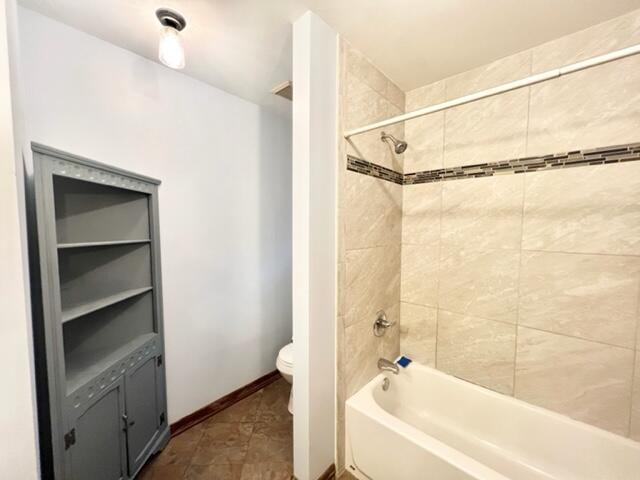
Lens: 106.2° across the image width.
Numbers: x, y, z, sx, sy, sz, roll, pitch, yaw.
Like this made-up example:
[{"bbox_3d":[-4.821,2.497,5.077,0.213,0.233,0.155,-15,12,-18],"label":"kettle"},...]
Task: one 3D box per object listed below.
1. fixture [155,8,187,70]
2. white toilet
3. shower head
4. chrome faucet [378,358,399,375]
[{"bbox_3d":[-0.726,-0.982,1.180,0.128,0.203,0.128,3,5,44],"label":"fixture"},{"bbox_3d":[-0.044,0.996,2.062,0.430,0.750,0.710,3,5,44],"label":"white toilet"},{"bbox_3d":[0.490,-0.642,1.574,0.178,0.170,0.085,3,5,45],"label":"shower head"},{"bbox_3d":[0.481,0.894,1.689,0.135,0.064,0.060,3,5,45],"label":"chrome faucet"}]

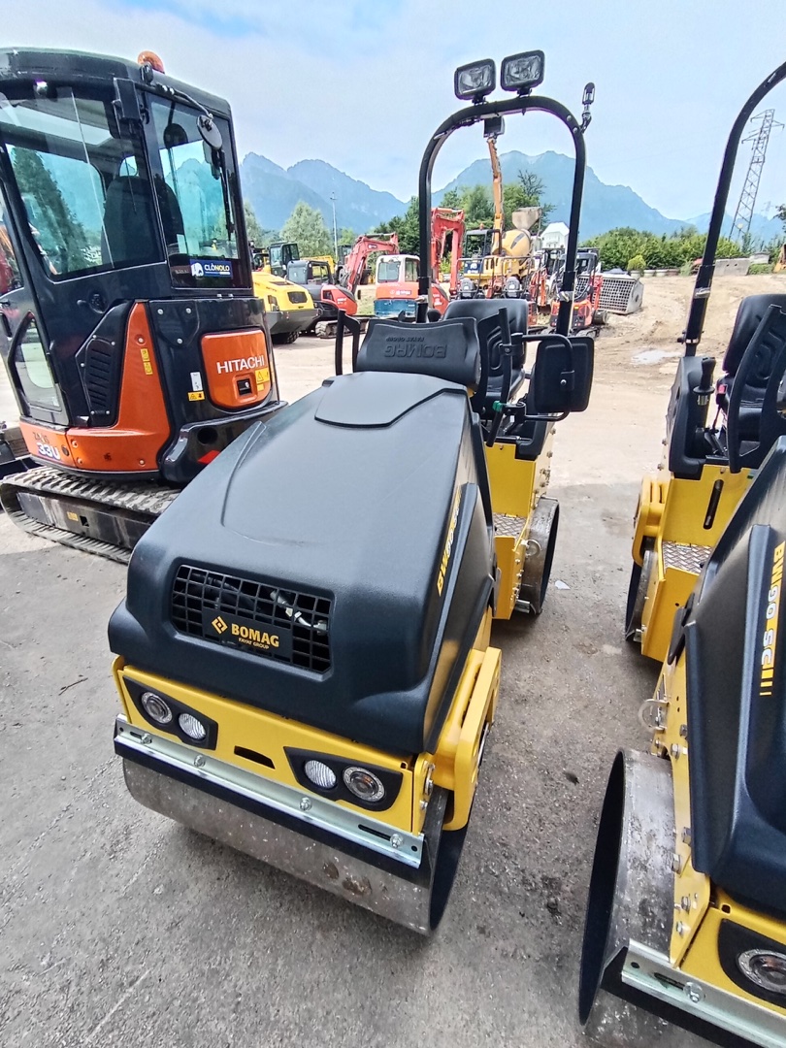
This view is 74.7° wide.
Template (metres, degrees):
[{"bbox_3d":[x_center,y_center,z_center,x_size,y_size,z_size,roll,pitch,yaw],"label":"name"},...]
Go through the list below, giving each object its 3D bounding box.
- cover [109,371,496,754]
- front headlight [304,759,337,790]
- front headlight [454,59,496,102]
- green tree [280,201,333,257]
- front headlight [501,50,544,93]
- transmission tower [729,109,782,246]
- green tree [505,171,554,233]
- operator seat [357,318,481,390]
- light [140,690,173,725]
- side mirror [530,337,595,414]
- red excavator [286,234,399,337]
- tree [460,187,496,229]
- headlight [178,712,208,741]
[{"bbox_3d":[-0.152,-0.036,1.296,0.790,0.560,0.800,10,29,20],"label":"cover"},{"bbox_3d":[-0.154,0.549,1.153,0.080,0.080,0.045,10,26,20],"label":"front headlight"},{"bbox_3d":[0.358,-1.878,2.192,0.162,0.130,0.085,10,29,20],"label":"front headlight"},{"bbox_3d":[-8.666,-27.649,52.628,5.600,9.500,5.600,0,25,0],"label":"green tree"},{"bbox_3d":[0.526,-1.820,2.077,0.170,0.118,0.080,14,38,28],"label":"front headlight"},{"bbox_3d":[58.112,-51.875,85.001,3.200,26.700,6.000,-22,33,-40],"label":"transmission tower"},{"bbox_3d":[11.092,-24.155,42.400,4.800,7.400,4.800,5,28,12],"label":"green tree"},{"bbox_3d":[0.080,-0.556,1.680,0.430,0.200,0.170,10,29,20],"label":"operator seat"},{"bbox_3d":[-0.584,0.455,1.299,0.094,0.094,0.050,10,26,20],"label":"light"},{"bbox_3d":[0.522,-0.458,1.600,0.165,0.225,0.055,-5,27,-7],"label":"side mirror"},{"bbox_3d":[-1.560,-9.240,19.748,2.100,3.450,5.100,22,33,39],"label":"red excavator"},{"bbox_3d":[6.805,-23.414,43.753,4.200,8.800,4.200,0,25,0],"label":"tree"},{"bbox_3d":[-0.472,0.475,1.240,0.086,0.088,0.045,10,29,20],"label":"headlight"}]

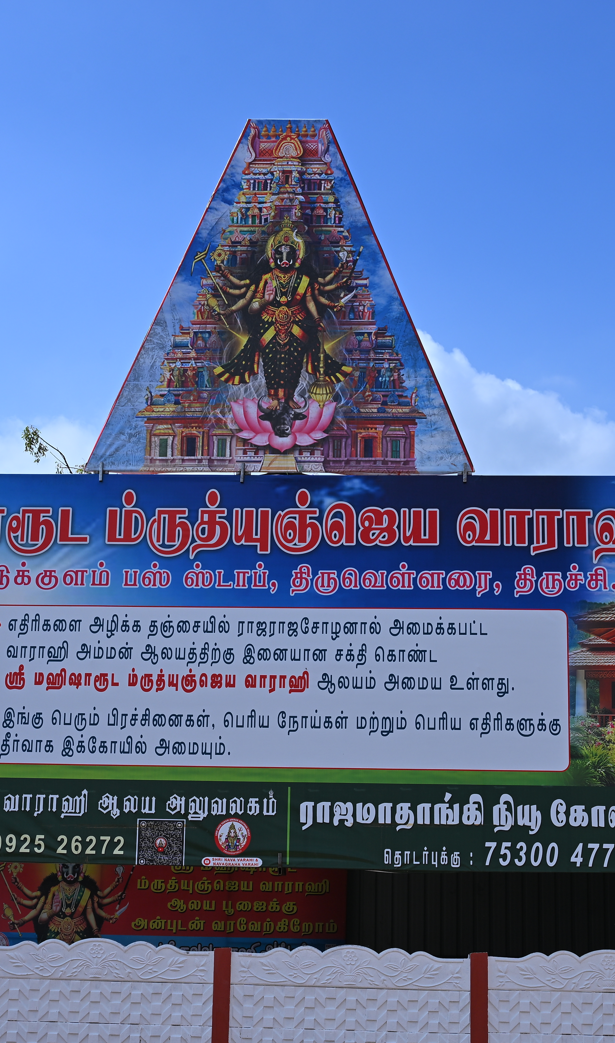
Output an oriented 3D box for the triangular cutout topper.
[{"bbox_3d":[-0.202,-1.877,14.950,3.100,3.080,0.070,0,-14,4],"label":"triangular cutout topper"}]

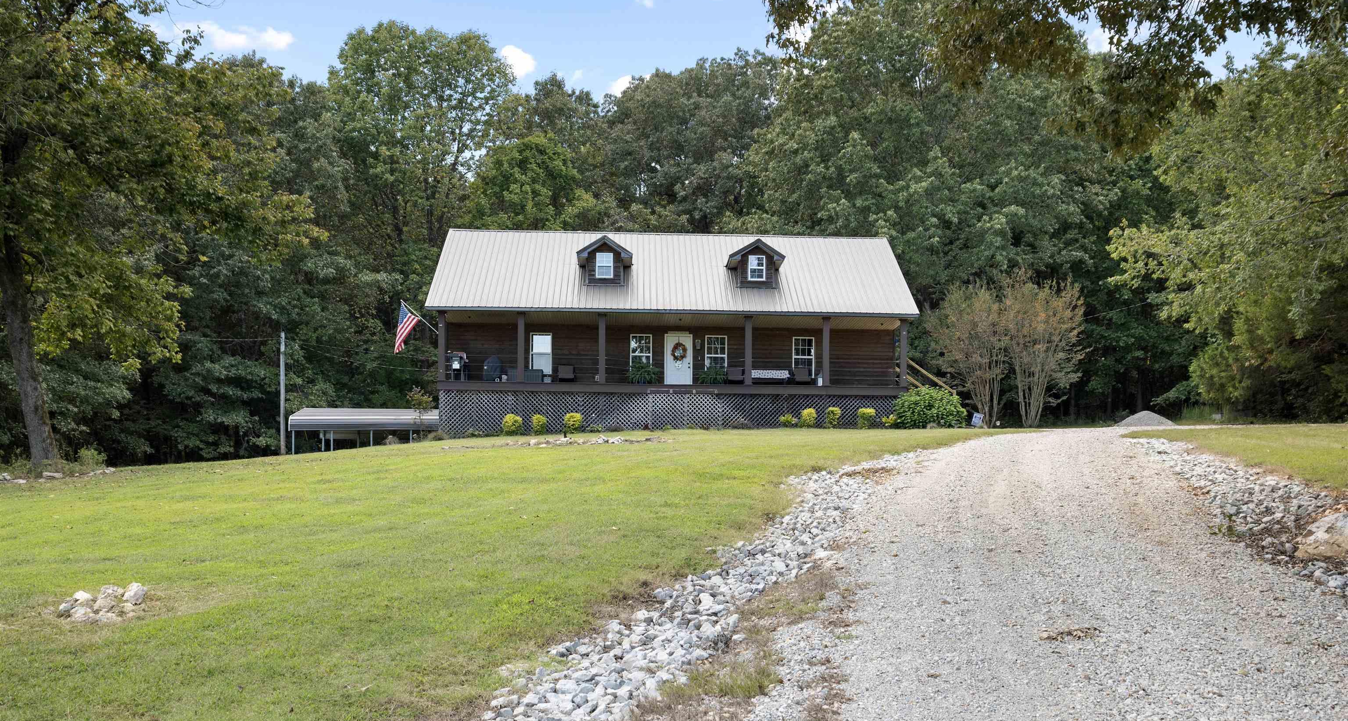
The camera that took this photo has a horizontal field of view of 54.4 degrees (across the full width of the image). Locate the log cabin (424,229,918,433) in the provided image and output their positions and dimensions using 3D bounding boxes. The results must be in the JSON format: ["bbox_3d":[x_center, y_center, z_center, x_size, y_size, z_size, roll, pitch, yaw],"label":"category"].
[{"bbox_3d":[-0.298,-1.110,51.250,17.100,7.809,11.700,1,-4,-2],"label":"log cabin"}]

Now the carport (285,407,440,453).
[{"bbox_3d":[-11.861,3.172,53.920,6.400,2.400,6.000,1,-4,-2],"label":"carport"}]

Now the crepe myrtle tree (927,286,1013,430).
[{"bbox_3d":[11.119,-0.179,49.500,3.200,5.500,3.200,1,-4,-2],"label":"crepe myrtle tree"}]

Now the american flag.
[{"bbox_3d":[-9.180,-1.161,45.150,0.950,1.800,0.400,1,-4,-2],"label":"american flag"}]

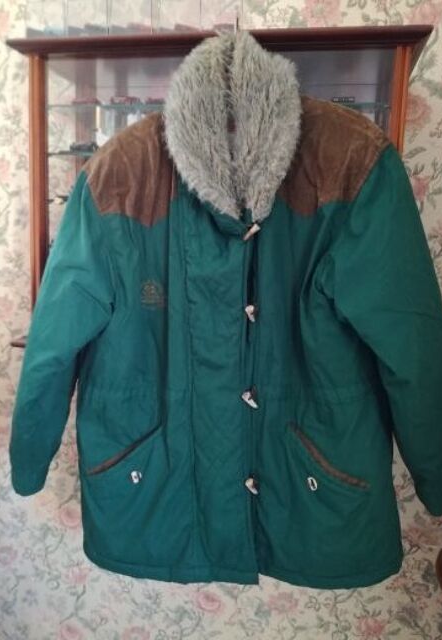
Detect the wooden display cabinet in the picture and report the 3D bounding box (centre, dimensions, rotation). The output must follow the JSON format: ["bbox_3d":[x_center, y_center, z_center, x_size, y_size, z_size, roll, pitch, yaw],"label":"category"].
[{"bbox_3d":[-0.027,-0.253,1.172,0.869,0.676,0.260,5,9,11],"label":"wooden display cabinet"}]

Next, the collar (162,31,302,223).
[{"bbox_3d":[0.016,-0.334,0.882,0.246,0.315,0.160,5,9,11],"label":"collar"}]

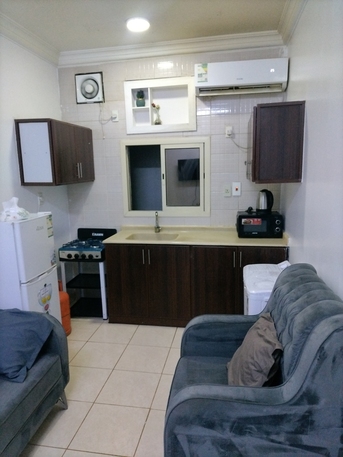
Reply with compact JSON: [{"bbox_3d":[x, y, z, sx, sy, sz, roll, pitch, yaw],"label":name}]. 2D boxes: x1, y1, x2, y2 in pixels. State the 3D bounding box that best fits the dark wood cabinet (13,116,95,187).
[{"bbox_3d":[-1.128,-0.749,3.488,0.340,0.575,0.900,0,11,10],"label":"dark wood cabinet"}]

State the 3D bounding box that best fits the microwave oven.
[{"bbox_3d":[0.910,-0.048,3.551,0.435,0.238,0.320,0,11,10],"label":"microwave oven"}]

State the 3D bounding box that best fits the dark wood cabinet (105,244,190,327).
[{"bbox_3d":[-0.180,0.536,3.726,0.875,0.840,0.550,0,11,10],"label":"dark wood cabinet"}]

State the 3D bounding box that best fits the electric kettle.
[{"bbox_3d":[0.943,-0.277,3.481,0.210,0.245,0.160,8,14,41],"label":"electric kettle"}]

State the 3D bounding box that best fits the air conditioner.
[{"bbox_3d":[0.679,-1.460,3.377,0.860,0.287,0.215,0,11,10],"label":"air conditioner"}]

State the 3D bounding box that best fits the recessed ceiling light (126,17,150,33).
[{"bbox_3d":[-0.285,-1.765,2.979,0.180,0.040,0.180,0,11,10],"label":"recessed ceiling light"}]

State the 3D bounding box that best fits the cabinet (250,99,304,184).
[{"bbox_3d":[0.871,-0.709,2.995,0.360,0.575,0.970,0,11,10],"label":"cabinet"}]

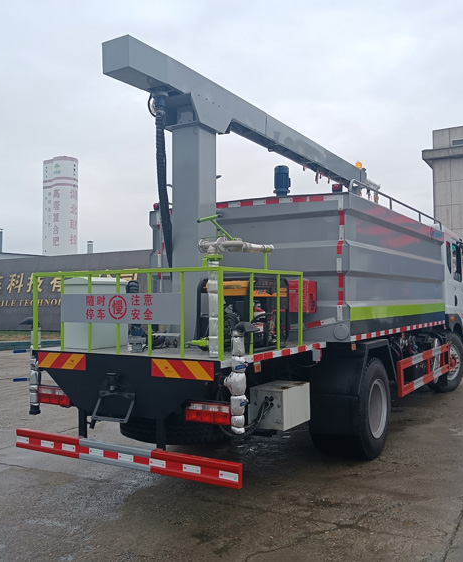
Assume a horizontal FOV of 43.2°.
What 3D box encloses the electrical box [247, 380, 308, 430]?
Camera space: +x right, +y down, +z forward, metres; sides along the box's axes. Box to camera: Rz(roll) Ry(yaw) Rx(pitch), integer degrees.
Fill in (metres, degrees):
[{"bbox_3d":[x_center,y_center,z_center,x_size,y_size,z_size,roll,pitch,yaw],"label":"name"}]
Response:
[{"bbox_3d":[0.432,1.087,5.143,0.329,0.334,0.524,-1,-2,31],"label":"electrical box"}]

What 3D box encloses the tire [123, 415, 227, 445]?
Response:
[{"bbox_3d":[-0.447,1.157,5.045,1.000,0.270,1.000,0,-2,0],"label":"tire"}]

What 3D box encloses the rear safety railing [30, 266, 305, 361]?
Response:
[{"bbox_3d":[-0.517,0.254,4.963,1.858,0.628,1.319,-1,-2,31],"label":"rear safety railing"}]

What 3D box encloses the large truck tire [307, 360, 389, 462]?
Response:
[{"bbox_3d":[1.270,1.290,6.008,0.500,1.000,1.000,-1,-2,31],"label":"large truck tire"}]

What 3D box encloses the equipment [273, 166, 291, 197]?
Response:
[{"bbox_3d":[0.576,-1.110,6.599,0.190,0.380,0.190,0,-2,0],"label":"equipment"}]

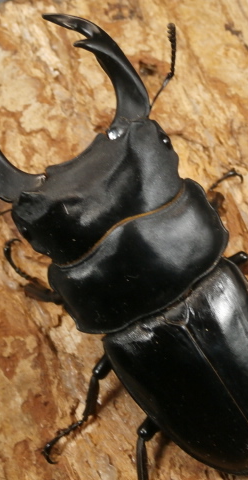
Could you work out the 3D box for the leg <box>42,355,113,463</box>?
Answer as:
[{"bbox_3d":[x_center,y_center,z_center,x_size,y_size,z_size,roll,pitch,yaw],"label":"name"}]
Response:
[{"bbox_3d":[-0.006,0.024,0.180,0.003,0.007,0.017,30,69,13],"label":"leg"}]

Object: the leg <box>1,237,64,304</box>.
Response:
[{"bbox_3d":[-0.014,0.005,0.189,0.005,0.005,0.015,-30,69,-13],"label":"leg"}]

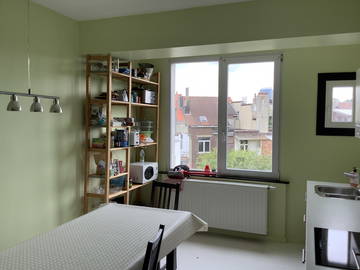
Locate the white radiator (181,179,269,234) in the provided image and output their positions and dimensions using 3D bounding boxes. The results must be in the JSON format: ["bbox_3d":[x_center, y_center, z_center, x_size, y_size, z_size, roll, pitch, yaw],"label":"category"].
[{"bbox_3d":[0.485,0.954,4.424,1.390,0.610,0.100,1,2,21],"label":"white radiator"}]

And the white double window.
[{"bbox_3d":[0.582,-0.253,4.492,1.545,1.640,0.090,1,2,21],"label":"white double window"}]

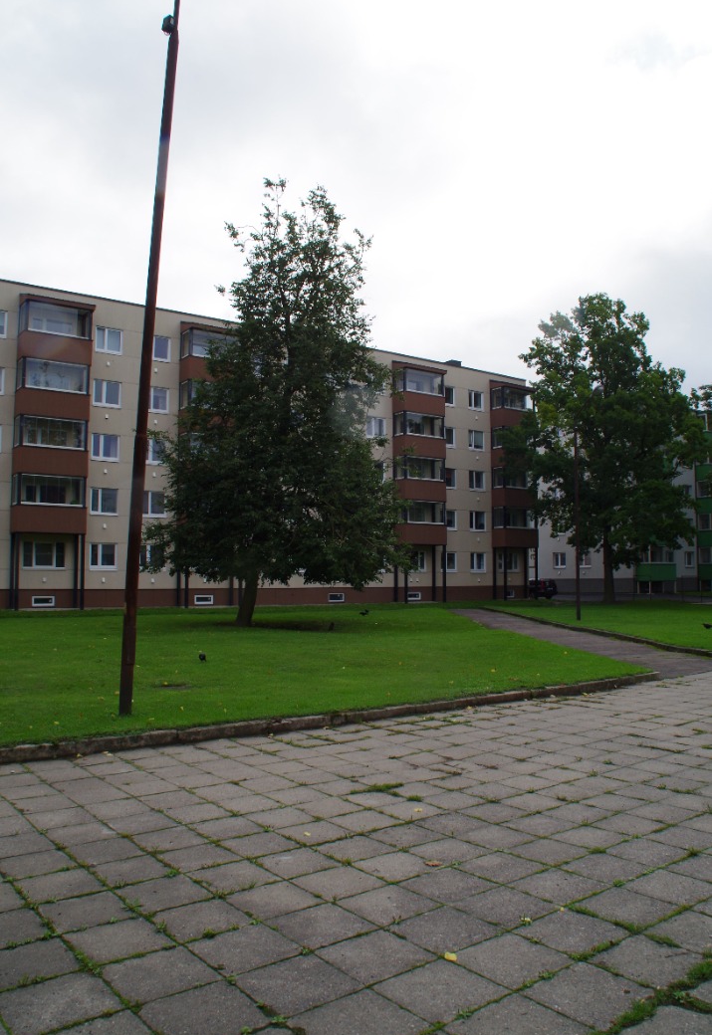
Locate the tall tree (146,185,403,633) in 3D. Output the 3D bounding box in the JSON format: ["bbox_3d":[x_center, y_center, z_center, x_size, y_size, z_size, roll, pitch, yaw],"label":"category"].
[{"bbox_3d":[-2.581,-3.886,26.168,8.448,14.721,8.000,0,-4,0],"label":"tall tree"}]

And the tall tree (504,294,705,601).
[{"bbox_3d":[15.707,-4.543,50.987,12.693,19.709,11.800,0,-4,0],"label":"tall tree"}]

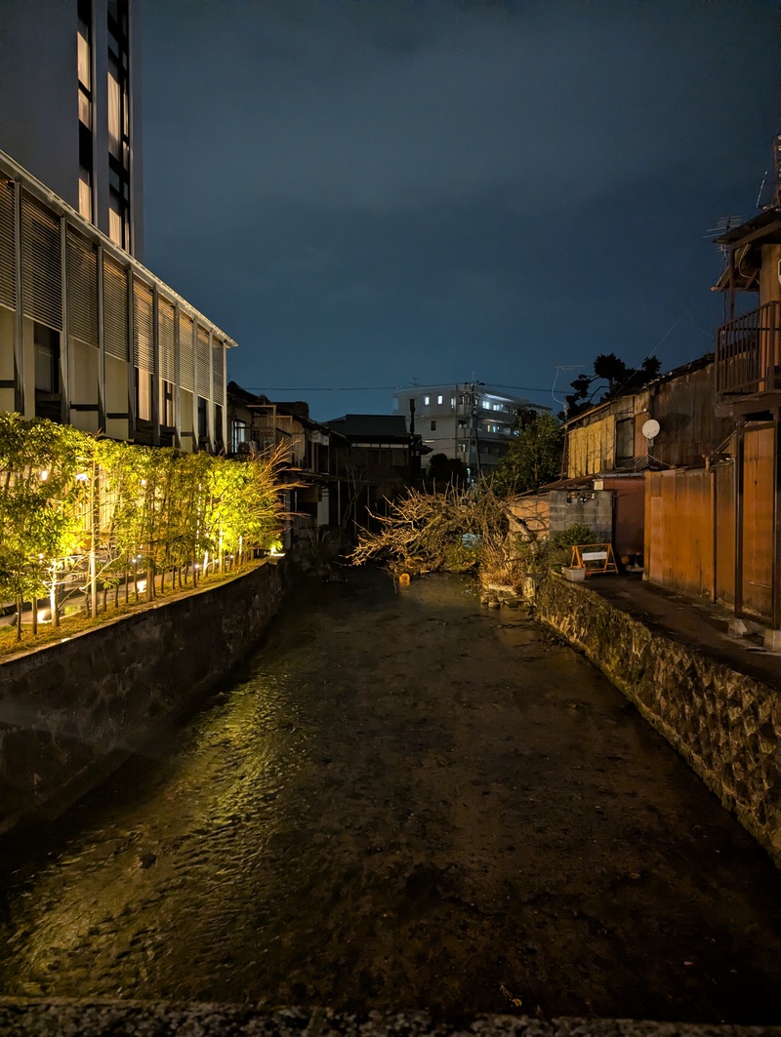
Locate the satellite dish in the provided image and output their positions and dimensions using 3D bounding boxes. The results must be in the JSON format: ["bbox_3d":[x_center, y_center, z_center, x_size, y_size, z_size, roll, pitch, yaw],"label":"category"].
[{"bbox_3d":[6.248,-2.103,17.300,0.470,0.570,0.360,1,-6,40],"label":"satellite dish"}]

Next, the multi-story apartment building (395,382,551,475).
[{"bbox_3d":[11.100,-8.800,95.500,12.400,14.200,18.500,1,2,41],"label":"multi-story apartment building"}]

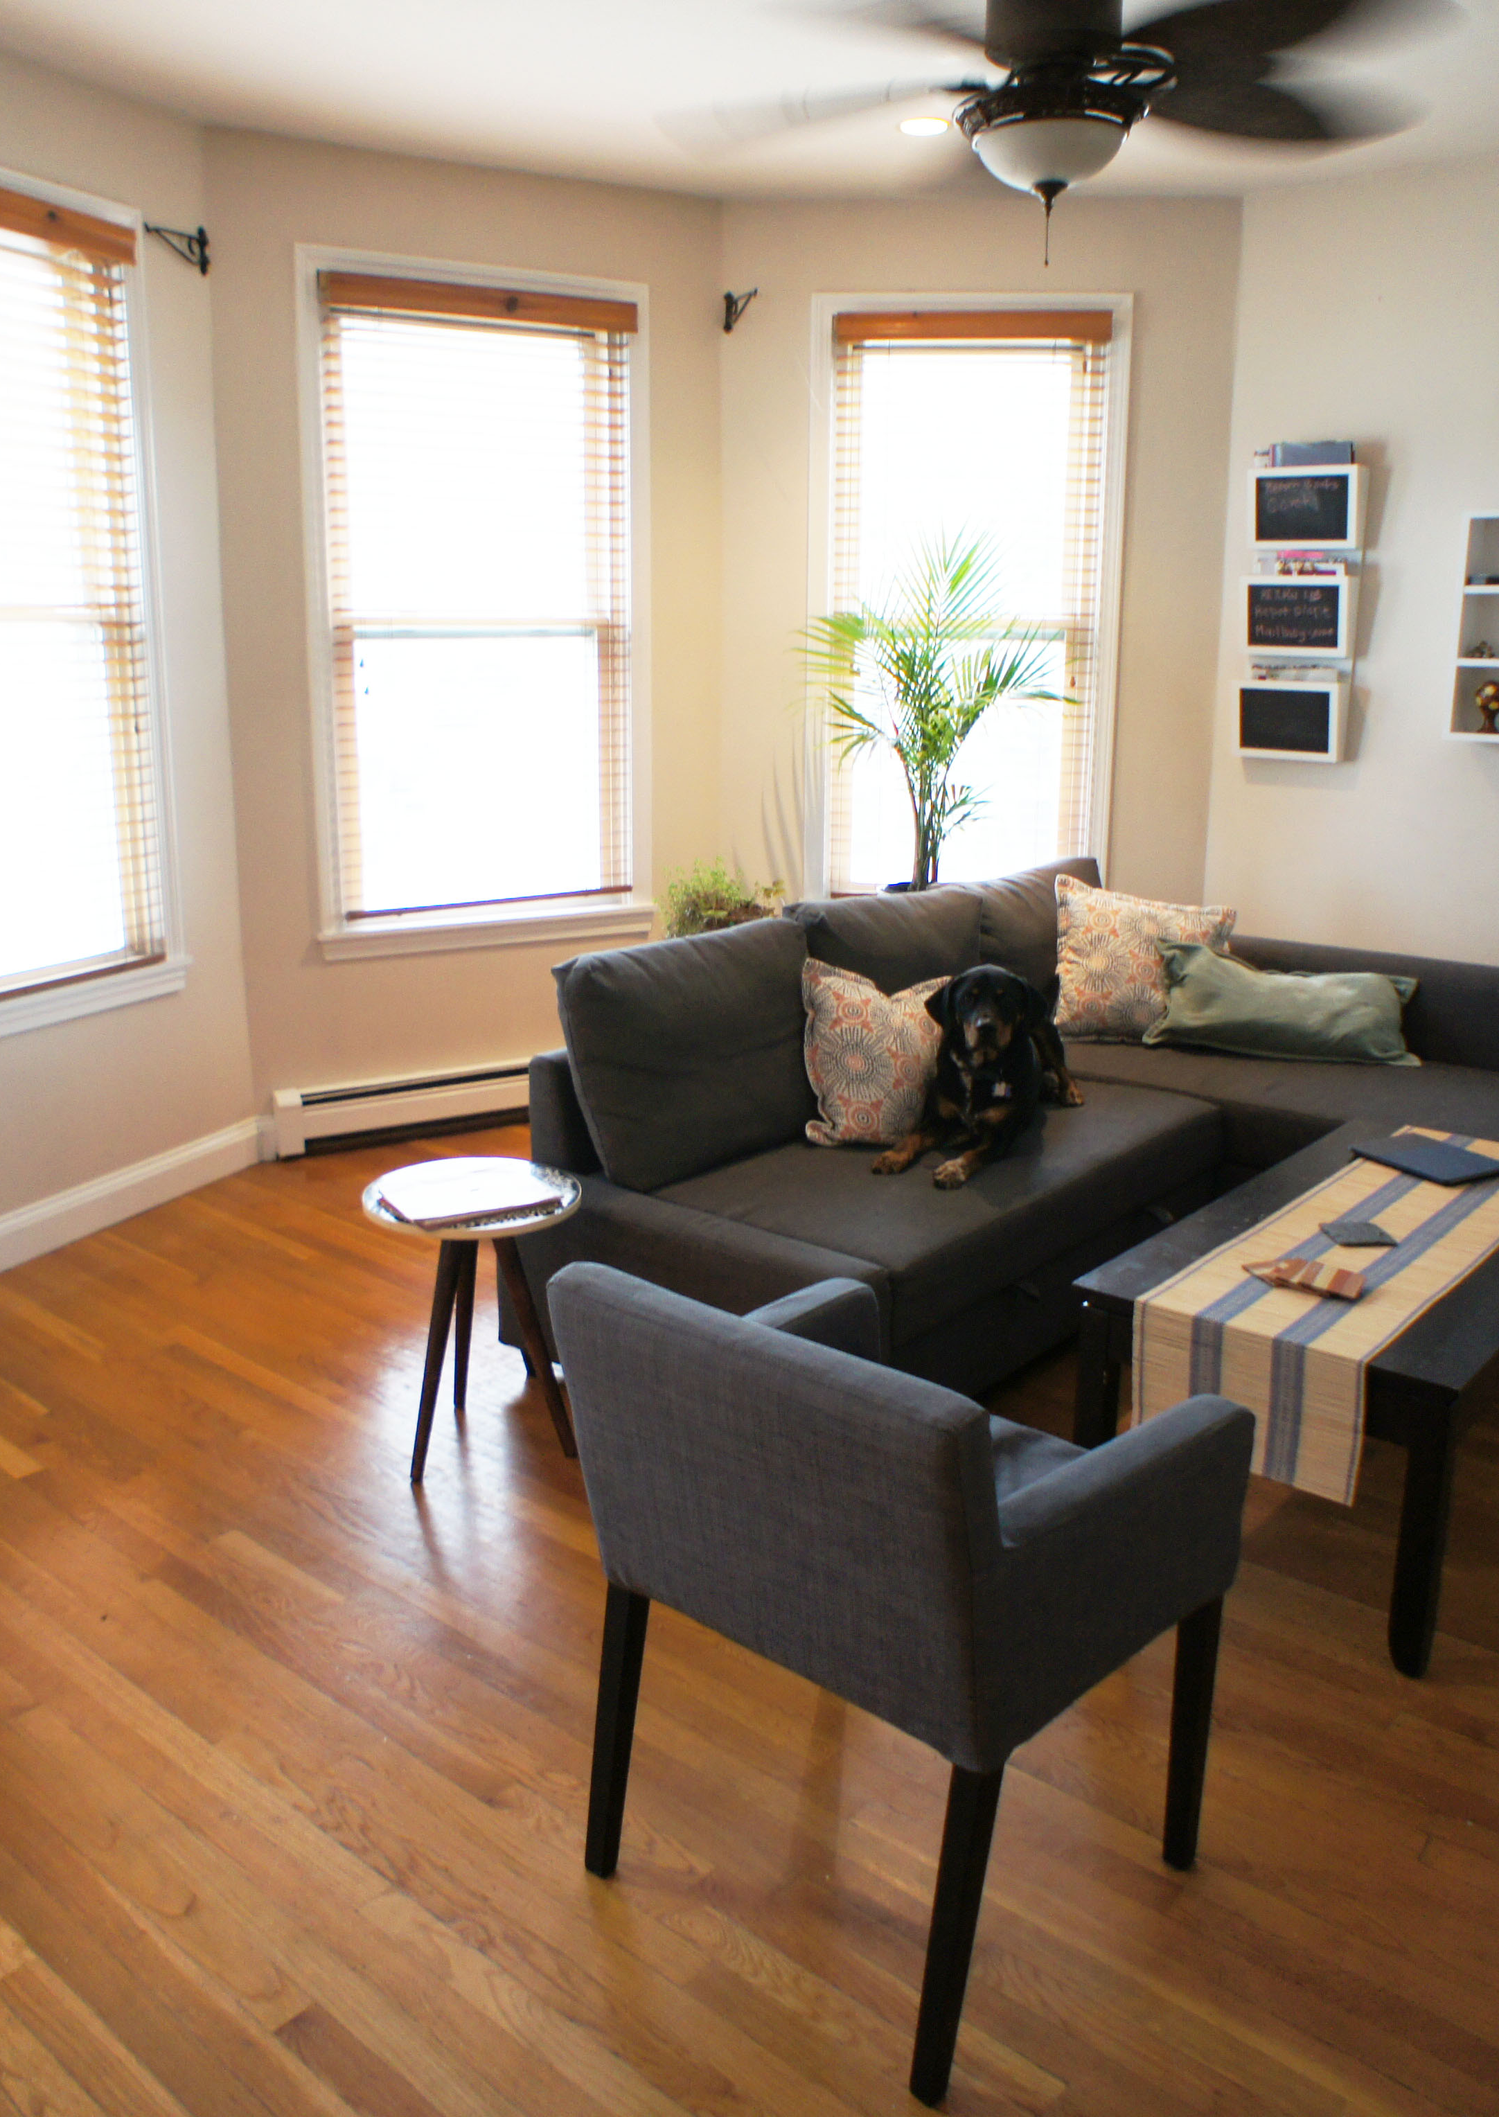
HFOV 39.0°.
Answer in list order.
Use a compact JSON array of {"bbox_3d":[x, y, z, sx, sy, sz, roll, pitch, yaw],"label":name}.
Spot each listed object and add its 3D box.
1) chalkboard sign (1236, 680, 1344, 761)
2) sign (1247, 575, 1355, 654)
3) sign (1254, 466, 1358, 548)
[{"bbox_3d":[1.555,-0.966,6.072,0.330,0.219,0.050,12,18,41],"label":"chalkboard sign"},{"bbox_3d":[1.556,-1.250,6.002,0.329,0.221,0.050,12,18,41],"label":"sign"},{"bbox_3d":[1.561,-1.537,5.927,0.332,0.220,0.050,12,18,41],"label":"sign"}]

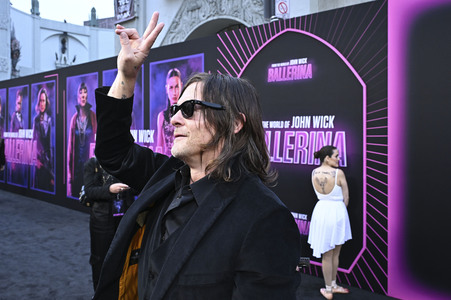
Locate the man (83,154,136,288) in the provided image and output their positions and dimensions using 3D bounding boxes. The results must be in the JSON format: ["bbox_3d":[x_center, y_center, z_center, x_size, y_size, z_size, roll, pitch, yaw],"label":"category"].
[{"bbox_3d":[-1.040,0.650,3.120,0.500,1.720,0.370,-1,2,-45],"label":"man"}]

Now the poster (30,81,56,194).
[{"bbox_3d":[-4.370,-0.300,8.090,1.180,2.620,0.030,2,2,37],"label":"poster"}]

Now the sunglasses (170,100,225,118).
[{"bbox_3d":[-0.042,-0.084,0.820,0.150,0.048,0.145,5,-1,-29],"label":"sunglasses"}]

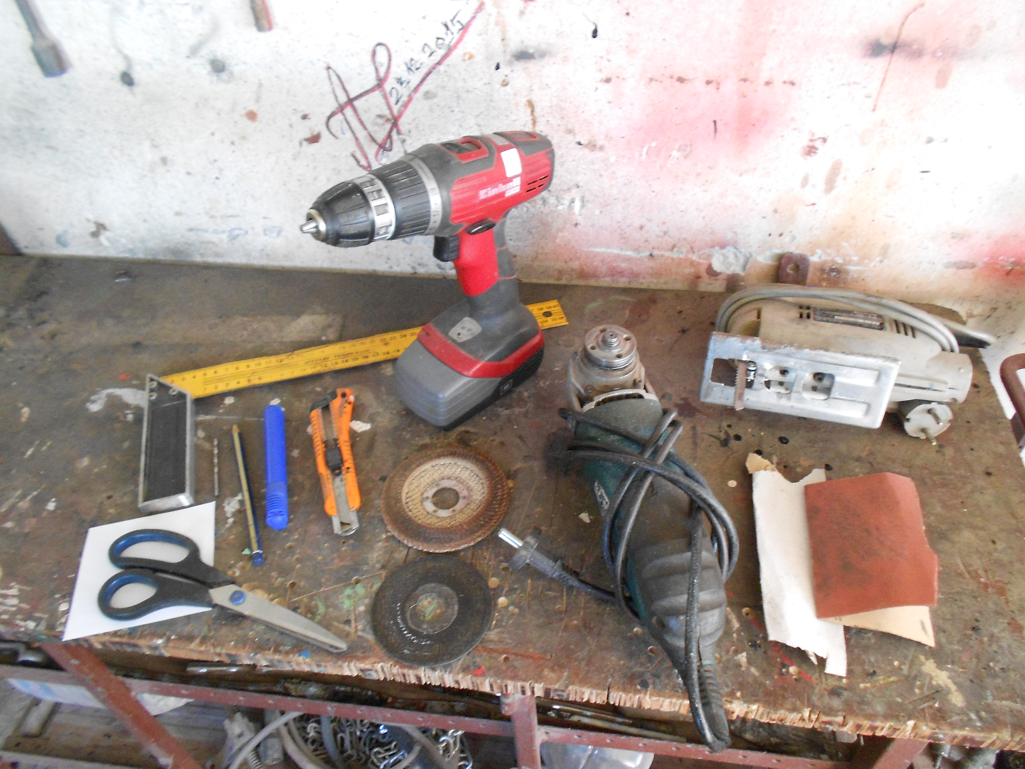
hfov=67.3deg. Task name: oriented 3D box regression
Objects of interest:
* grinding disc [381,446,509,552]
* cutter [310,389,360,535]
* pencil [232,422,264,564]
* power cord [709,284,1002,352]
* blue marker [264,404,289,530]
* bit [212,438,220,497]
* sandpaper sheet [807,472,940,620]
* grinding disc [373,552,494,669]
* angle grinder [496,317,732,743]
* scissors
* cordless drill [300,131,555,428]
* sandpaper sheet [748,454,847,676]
[{"bbox_3d":[-0.055,0.091,0.633,0.105,0.012,0.105,0,48,0],"label":"grinding disc"},{"bbox_3d":[-0.148,0.062,0.657,0.040,0.017,0.158,-11,48,-9],"label":"cutter"},{"bbox_3d":[-0.222,0.088,0.641,0.007,0.007,0.150,-16,49,-13],"label":"pencil"},{"bbox_3d":[0.315,-0.055,0.697,0.258,0.062,0.075,9,48,9],"label":"power cord"},{"bbox_3d":[-0.201,0.066,0.654,0.018,0.018,0.134,-10,48,-8],"label":"blue marker"},{"bbox_3d":[-0.254,0.071,0.660,0.004,0.004,0.065,-12,48,-10],"label":"bit"},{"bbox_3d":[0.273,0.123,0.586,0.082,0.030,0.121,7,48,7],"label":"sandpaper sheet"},{"bbox_3d":[-0.059,0.165,0.569,0.089,0.007,0.089,0,48,0],"label":"grinding disc"},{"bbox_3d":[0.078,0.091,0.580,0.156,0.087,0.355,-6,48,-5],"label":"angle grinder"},{"bbox_3d":[-0.216,0.161,0.571,0.208,0.013,0.071,14,49,13],"label":"scissors"},{"bbox_3d":[-0.053,-0.081,0.630,0.224,0.248,0.074,-35,56,-27],"label":"cordless drill"},{"bbox_3d":[0.220,0.129,0.594,0.063,0.012,0.187,5,48,6],"label":"sandpaper sheet"}]

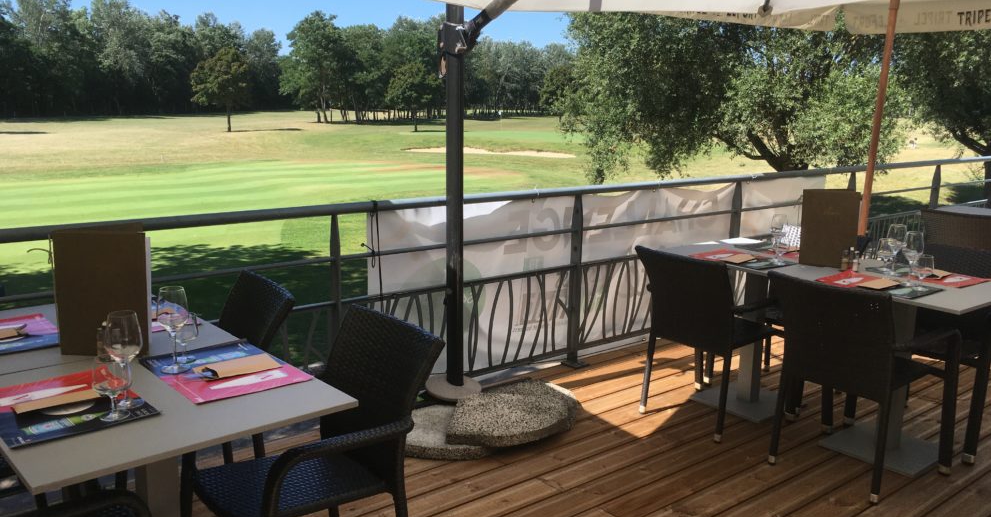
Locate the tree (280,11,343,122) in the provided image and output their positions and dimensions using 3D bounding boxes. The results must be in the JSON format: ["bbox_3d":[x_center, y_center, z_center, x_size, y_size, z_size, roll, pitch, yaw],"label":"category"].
[{"bbox_3d":[-18.794,-19.459,84.788,6.413,11.105,6.413,-1,11,-12],"label":"tree"}]

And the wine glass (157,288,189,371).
[{"bbox_3d":[-0.864,0.190,2.229,0.083,0.220,0.083,1,11,0],"label":"wine glass"}]

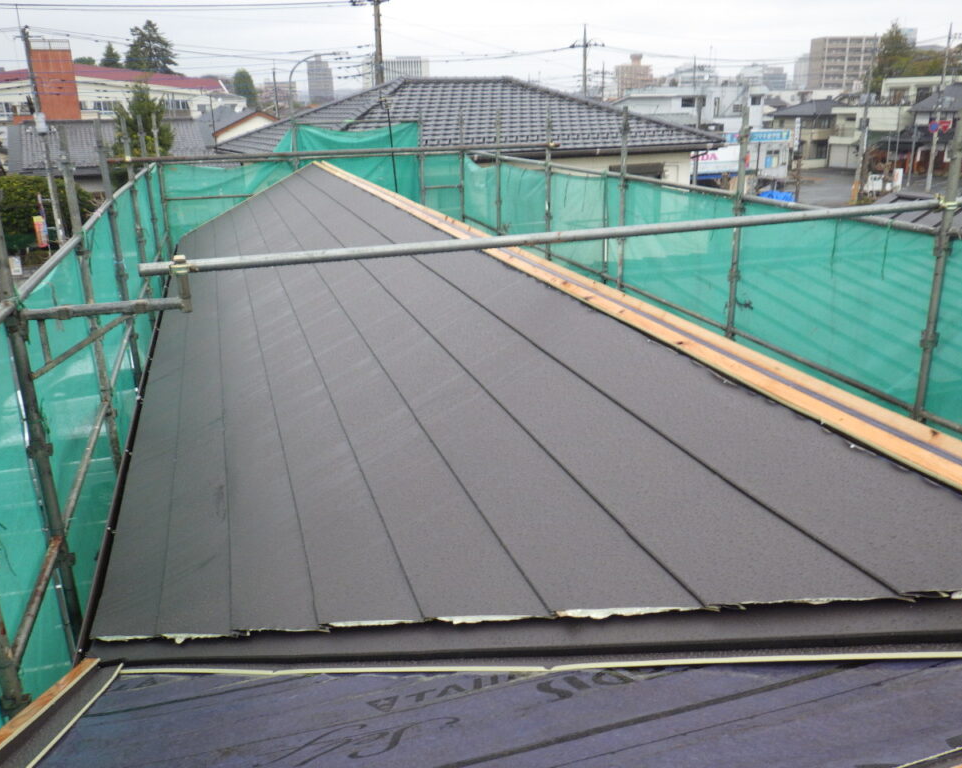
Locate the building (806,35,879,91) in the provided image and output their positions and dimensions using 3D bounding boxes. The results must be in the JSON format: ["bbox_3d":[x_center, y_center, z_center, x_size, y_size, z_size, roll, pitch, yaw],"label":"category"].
[{"bbox_3d":[127.538,-106.654,295.348,21.000,30.280,12.000,-2,18,-4],"label":"building"}]

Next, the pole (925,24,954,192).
[{"bbox_3d":[33.318,-19.819,60.073,0.450,11.530,0.450,-1,18,0],"label":"pole"}]

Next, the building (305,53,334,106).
[{"bbox_3d":[-133.920,-245.949,696.708,23.000,53.850,18.000,-4,18,-10],"label":"building"}]

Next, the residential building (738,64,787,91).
[{"bbox_3d":[84.512,-85.750,246.149,14.500,16.701,11.000,-1,19,0],"label":"residential building"}]

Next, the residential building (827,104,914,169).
[{"bbox_3d":[43.456,-27.601,92.349,7.000,6.452,8.500,-16,24,-38],"label":"residential building"}]

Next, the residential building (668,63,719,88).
[{"bbox_3d":[55.249,-74.379,217.842,13.000,17.940,11.000,4,18,13],"label":"residential building"}]

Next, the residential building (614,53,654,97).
[{"bbox_3d":[90.341,-174.291,492.675,21.000,38.440,15.000,5,19,18],"label":"residential building"}]

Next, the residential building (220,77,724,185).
[{"bbox_3d":[-0.527,-3.870,22.126,10.857,8.243,8.092,-10,21,-25],"label":"residential building"}]

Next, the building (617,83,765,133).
[{"bbox_3d":[19.343,-22.739,75.857,11.500,8.836,8.000,-9,20,-21],"label":"building"}]

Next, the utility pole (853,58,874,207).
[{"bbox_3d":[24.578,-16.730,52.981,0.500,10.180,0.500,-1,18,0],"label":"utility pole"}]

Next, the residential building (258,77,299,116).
[{"bbox_3d":[-117.496,-165.118,490.137,19.000,26.680,13.000,-5,18,-12],"label":"residential building"}]

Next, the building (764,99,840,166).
[{"bbox_3d":[36.534,-27.832,92.216,7.500,7.284,6.800,-11,21,-26],"label":"building"}]

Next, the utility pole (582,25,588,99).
[{"bbox_3d":[8.516,-23.040,68.951,0.320,12.690,0.320,-1,18,0],"label":"utility pole"}]

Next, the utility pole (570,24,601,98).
[{"bbox_3d":[8.516,-23.040,68.951,2.400,12.690,0.500,-1,18,0],"label":"utility pole"}]

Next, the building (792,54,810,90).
[{"bbox_3d":[148.492,-136.285,377.369,12.500,25.898,12.500,-1,19,0],"label":"building"}]

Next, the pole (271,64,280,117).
[{"bbox_3d":[-21.019,-26.642,85.830,0.350,11.673,0.350,-1,19,0],"label":"pole"}]

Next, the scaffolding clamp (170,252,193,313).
[{"bbox_3d":[-1.124,-0.377,3.120,0.075,0.205,0.075,-6,19,-15],"label":"scaffolding clamp"}]

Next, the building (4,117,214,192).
[{"bbox_3d":[-23.820,-13.574,54.330,11.300,7.129,9.000,-10,20,-24],"label":"building"}]

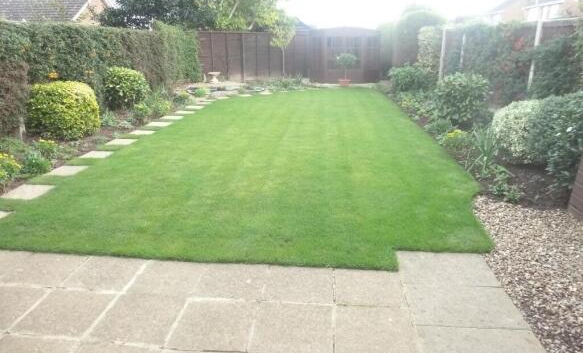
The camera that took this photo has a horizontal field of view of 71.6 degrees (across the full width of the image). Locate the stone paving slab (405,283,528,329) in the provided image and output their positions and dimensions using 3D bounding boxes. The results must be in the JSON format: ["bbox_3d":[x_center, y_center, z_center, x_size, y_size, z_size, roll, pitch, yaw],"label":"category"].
[{"bbox_3d":[1.041,0.813,2.479,0.622,0.050,0.400,1,19,5],"label":"stone paving slab"}]

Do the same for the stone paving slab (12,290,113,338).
[{"bbox_3d":[-1.355,0.853,2.452,0.445,0.050,0.432,1,19,6],"label":"stone paving slab"}]

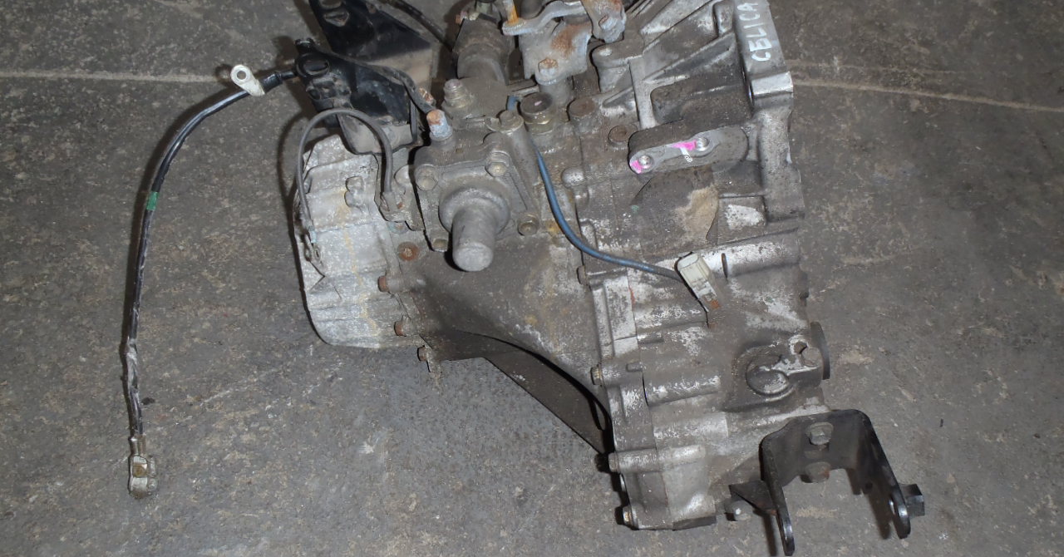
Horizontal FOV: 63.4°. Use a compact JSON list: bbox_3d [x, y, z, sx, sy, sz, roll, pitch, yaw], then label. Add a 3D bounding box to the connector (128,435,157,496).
[{"bbox_3d":[-0.362,0.175,0.800,0.018,0.022,0.056,-11,70,-5],"label":"connector"}]

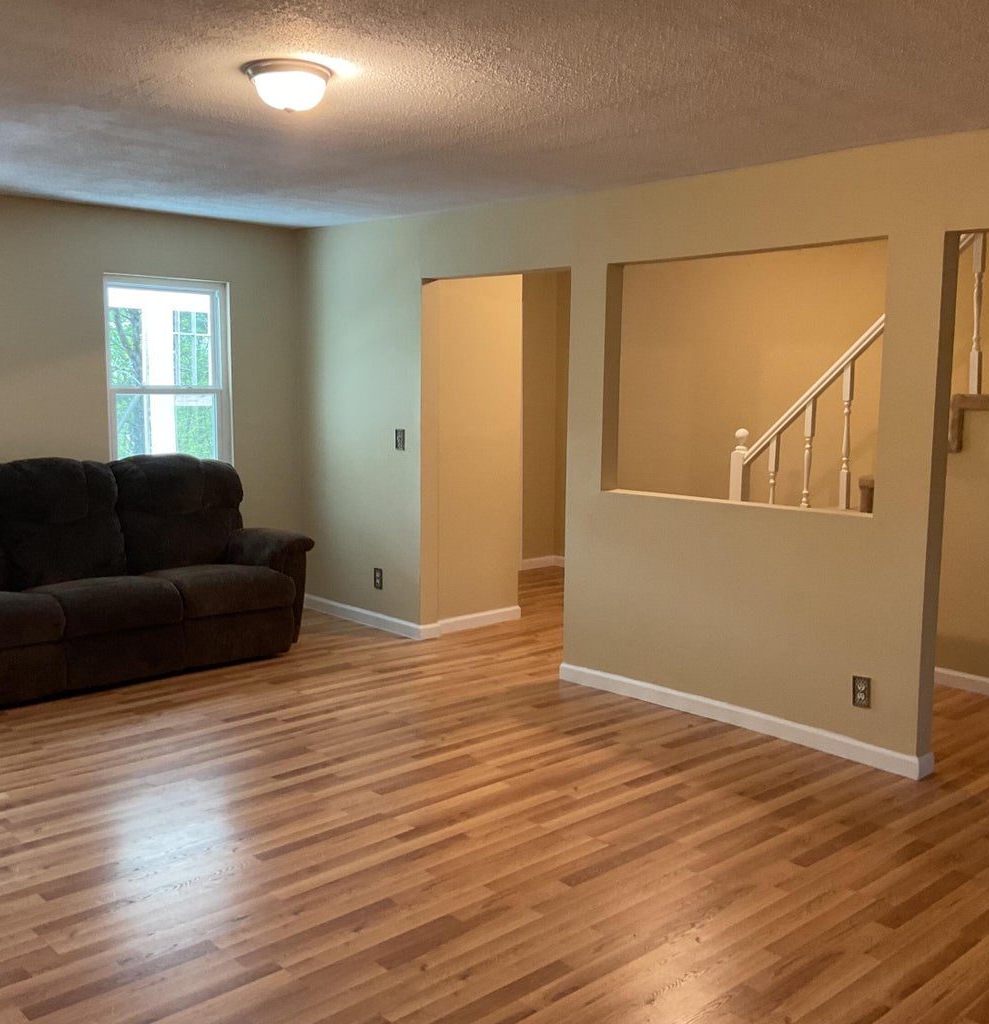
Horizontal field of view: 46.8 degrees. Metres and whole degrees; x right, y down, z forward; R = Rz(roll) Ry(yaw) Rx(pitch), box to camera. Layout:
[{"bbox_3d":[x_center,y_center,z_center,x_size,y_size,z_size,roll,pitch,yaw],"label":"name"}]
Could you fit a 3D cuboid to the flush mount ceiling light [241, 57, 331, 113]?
[{"bbox_3d":[-0.608,-1.235,3.358,0.264,0.120,0.264,1,7,0],"label":"flush mount ceiling light"}]

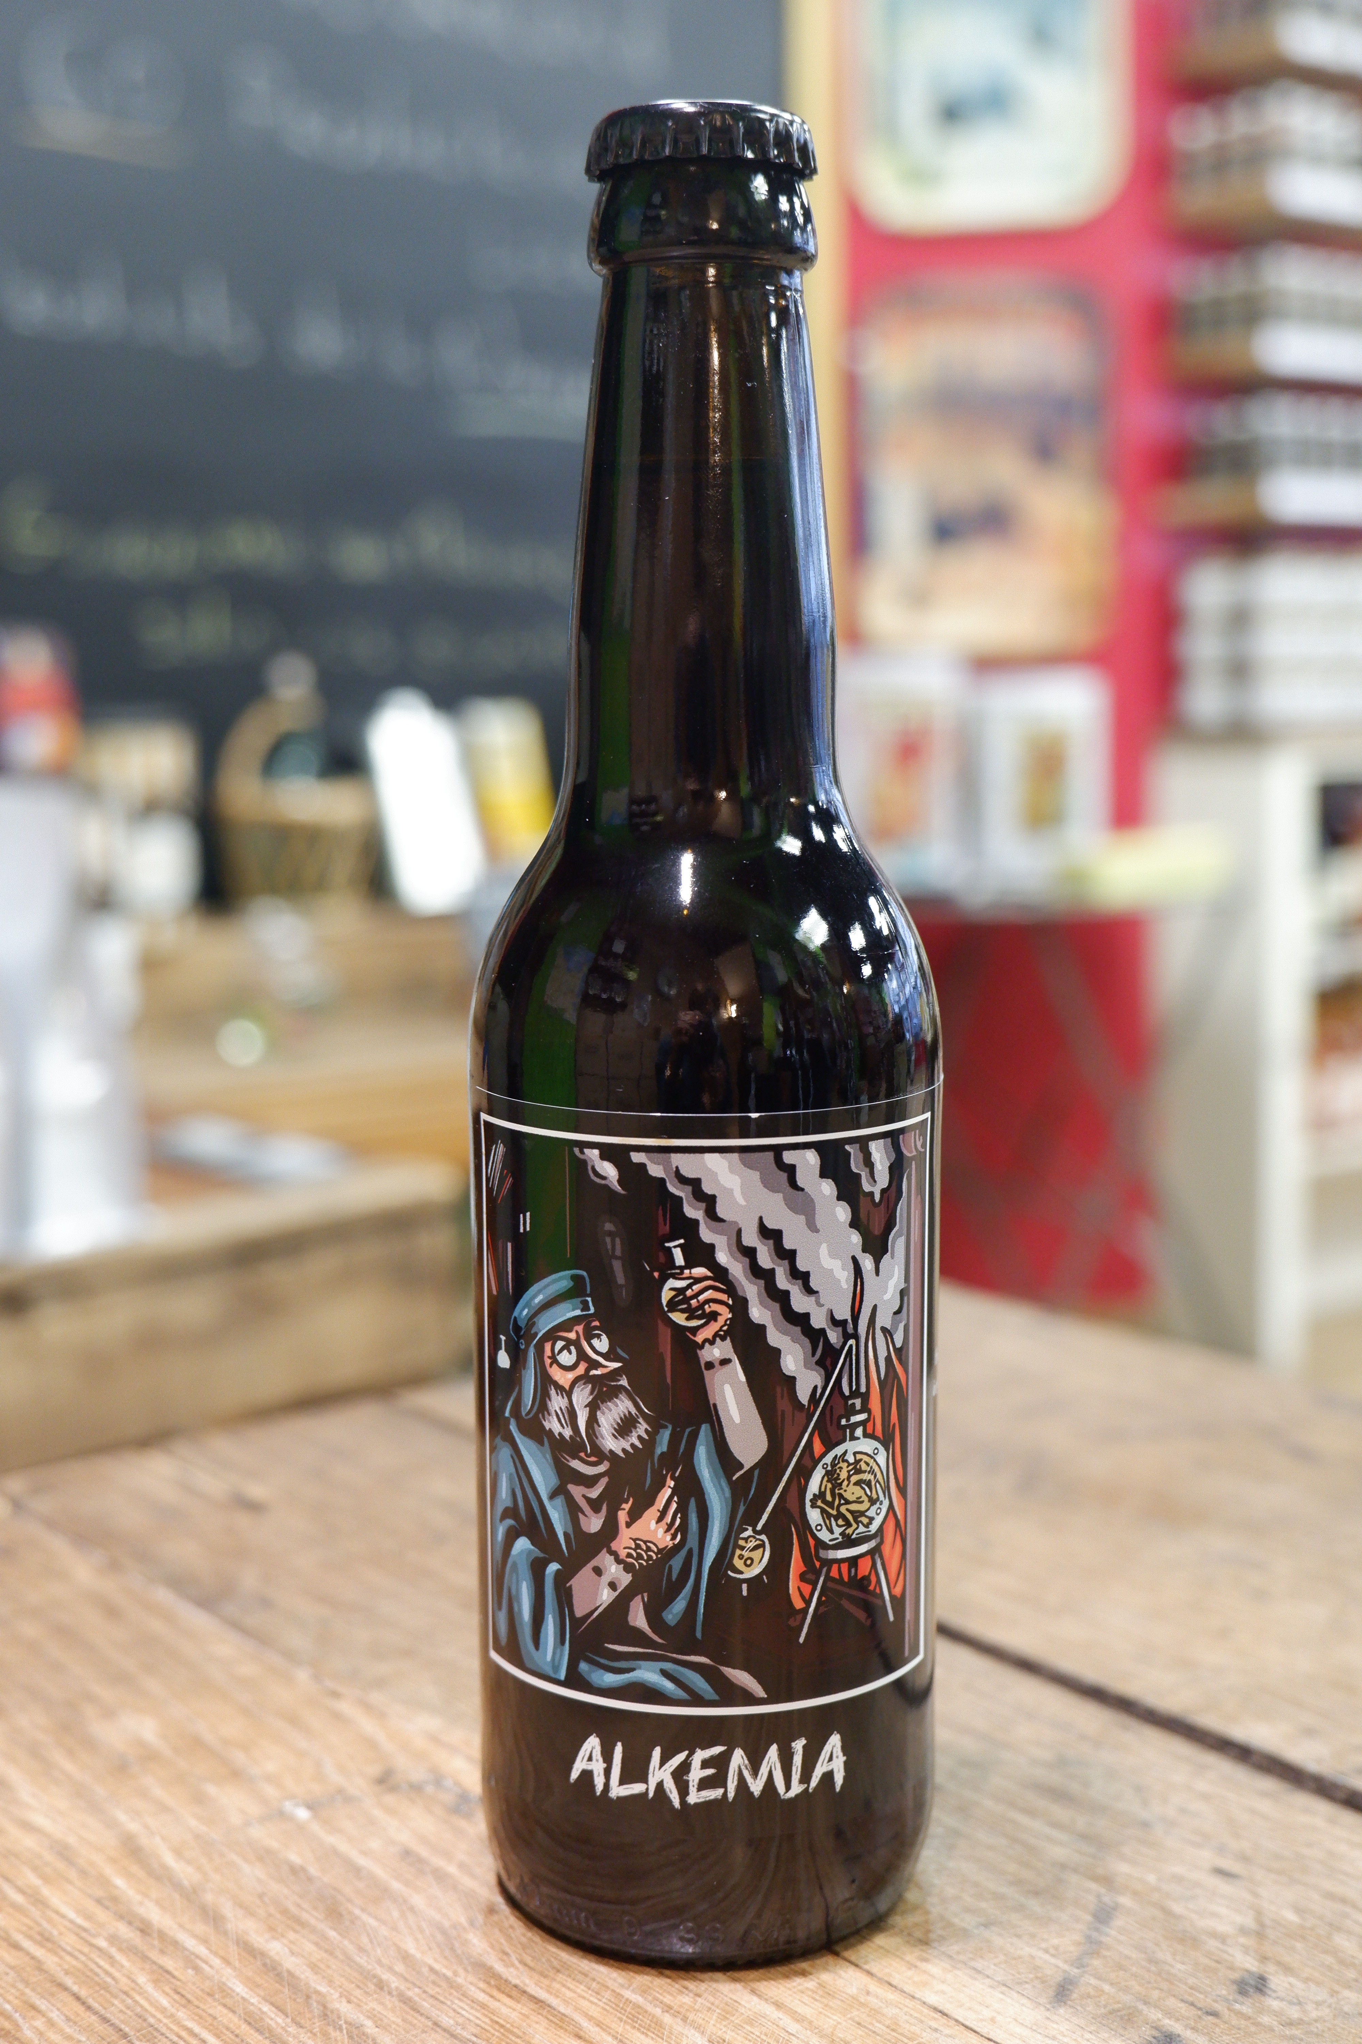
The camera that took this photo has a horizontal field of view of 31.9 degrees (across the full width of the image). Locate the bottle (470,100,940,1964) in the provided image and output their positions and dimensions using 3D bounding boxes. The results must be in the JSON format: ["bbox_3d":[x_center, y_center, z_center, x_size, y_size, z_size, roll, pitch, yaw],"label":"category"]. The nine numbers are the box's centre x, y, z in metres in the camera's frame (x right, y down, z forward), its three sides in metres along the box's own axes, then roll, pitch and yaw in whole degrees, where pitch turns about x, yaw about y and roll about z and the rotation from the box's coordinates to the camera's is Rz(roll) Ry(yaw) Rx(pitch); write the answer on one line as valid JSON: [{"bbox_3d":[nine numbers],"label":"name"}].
[{"bbox_3d":[0.003,0.000,0.315,0.061,0.230,0.061,0,4,1],"label":"bottle"}]

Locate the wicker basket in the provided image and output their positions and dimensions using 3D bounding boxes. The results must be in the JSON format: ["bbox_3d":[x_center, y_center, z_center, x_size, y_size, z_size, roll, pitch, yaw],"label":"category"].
[{"bbox_3d":[-0.371,-0.220,2.300,0.155,0.205,0.165,-1,4,-9],"label":"wicker basket"}]

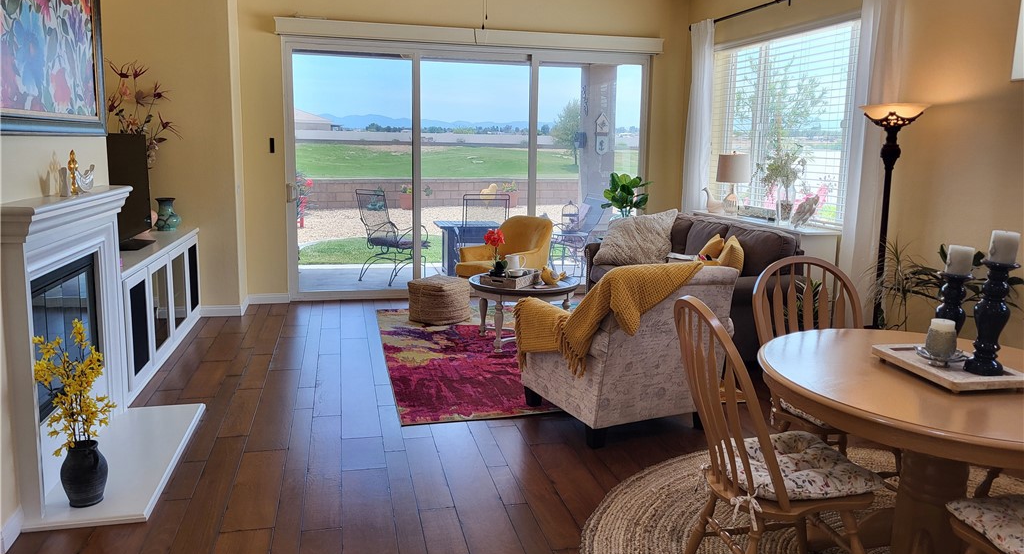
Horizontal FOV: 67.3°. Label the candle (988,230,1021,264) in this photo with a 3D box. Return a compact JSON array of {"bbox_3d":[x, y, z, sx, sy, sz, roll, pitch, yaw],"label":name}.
[{"bbox_3d":[1.638,-0.088,2.560,0.080,0.108,0.080,-1,10,-12],"label":"candle"}]

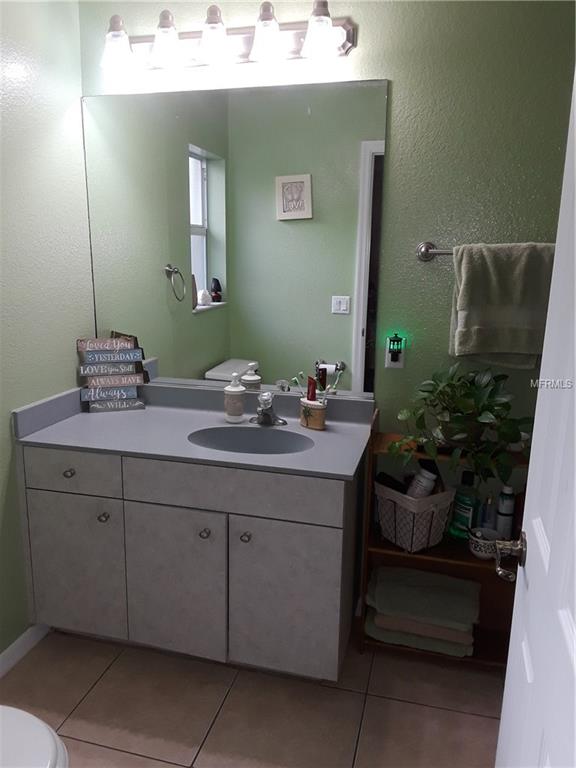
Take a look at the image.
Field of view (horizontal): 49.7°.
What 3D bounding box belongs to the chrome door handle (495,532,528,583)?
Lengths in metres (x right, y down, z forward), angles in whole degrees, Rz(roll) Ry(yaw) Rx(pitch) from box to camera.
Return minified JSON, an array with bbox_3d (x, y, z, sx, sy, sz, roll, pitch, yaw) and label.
[{"bbox_3d":[0.409,0.318,1.140,0.058,0.072,0.140,4,13,14],"label":"chrome door handle"}]

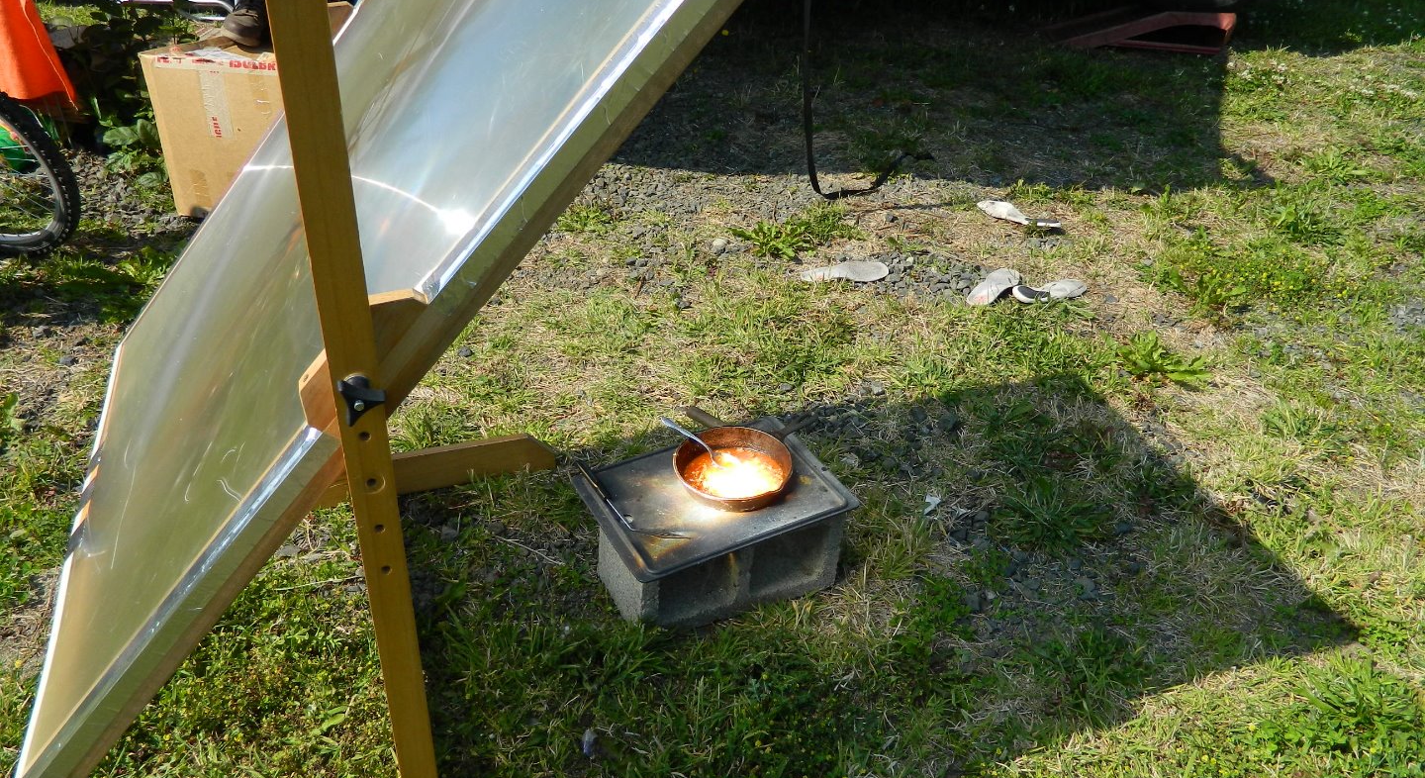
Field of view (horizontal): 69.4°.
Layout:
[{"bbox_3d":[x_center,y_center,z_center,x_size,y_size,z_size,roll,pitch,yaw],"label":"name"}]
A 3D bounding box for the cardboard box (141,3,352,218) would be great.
[{"bbox_3d":[-1.373,-0.836,3.244,0.550,0.490,0.400,5,34,4],"label":"cardboard box"}]

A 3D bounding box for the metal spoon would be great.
[{"bbox_3d":[-0.023,0.104,1.917,0.191,0.028,0.040,34,43,19],"label":"metal spoon"}]

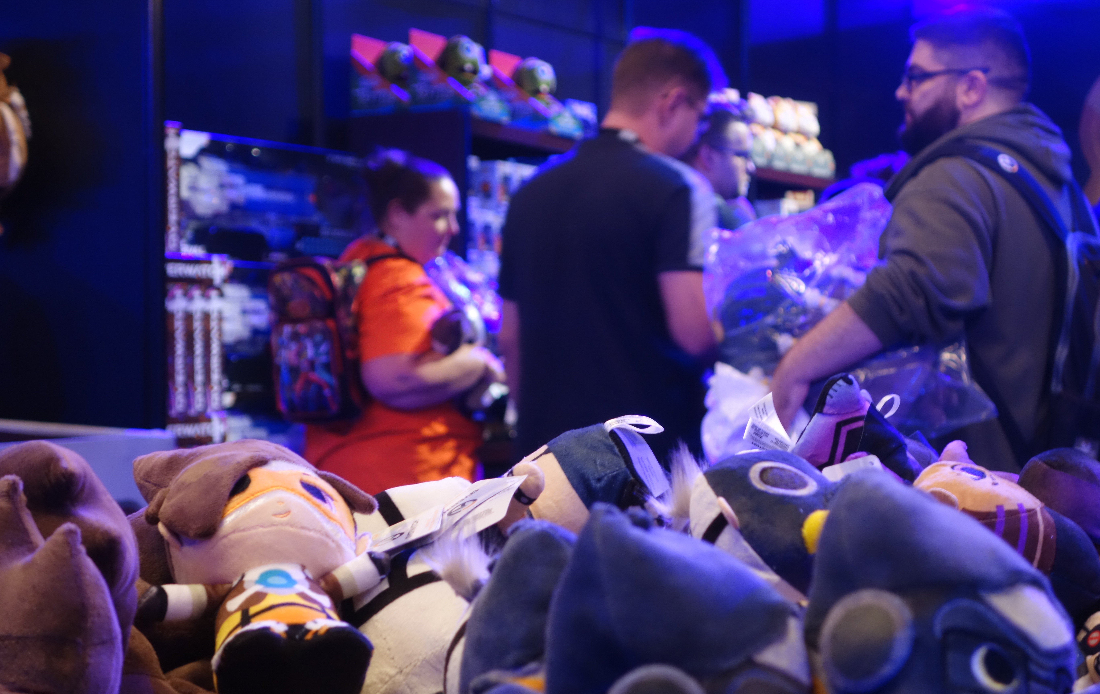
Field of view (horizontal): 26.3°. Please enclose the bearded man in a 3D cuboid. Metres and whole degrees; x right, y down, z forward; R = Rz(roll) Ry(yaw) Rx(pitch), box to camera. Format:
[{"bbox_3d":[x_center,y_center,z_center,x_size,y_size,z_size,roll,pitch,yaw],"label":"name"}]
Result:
[{"bbox_3d":[0.669,0.293,4.062,0.550,1.770,0.550,-1,-1,12],"label":"bearded man"}]

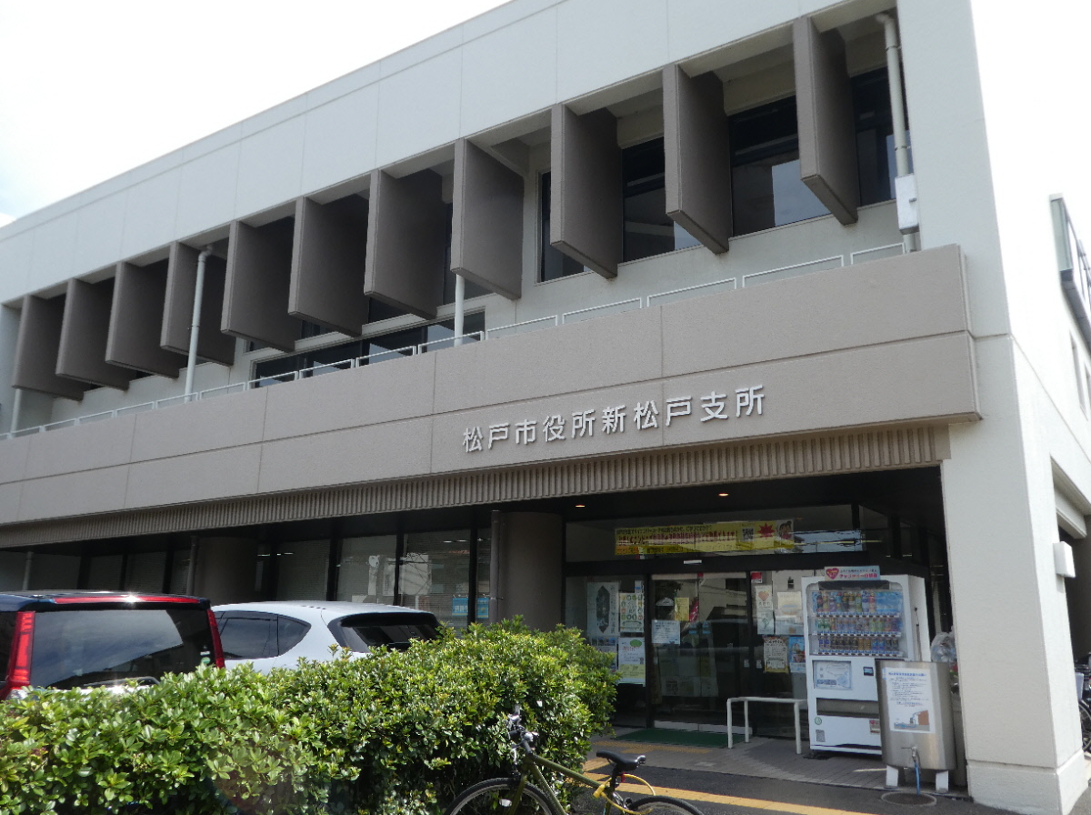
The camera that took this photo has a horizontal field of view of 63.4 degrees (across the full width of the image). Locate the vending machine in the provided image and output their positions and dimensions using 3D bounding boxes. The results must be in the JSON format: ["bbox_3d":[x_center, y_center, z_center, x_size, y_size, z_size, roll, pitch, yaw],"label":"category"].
[{"bbox_3d":[3.435,2.741,9.375,1.080,1.830,0.780,-8,-16,33],"label":"vending machine"}]

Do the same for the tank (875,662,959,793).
[{"bbox_3d":[3.247,2.764,7.707,0.590,1.030,0.460,-8,-16,33],"label":"tank"}]

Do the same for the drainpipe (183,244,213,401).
[{"bbox_3d":[-5.923,-1.292,15.001,0.270,2.950,0.140,-8,-16,33],"label":"drainpipe"}]

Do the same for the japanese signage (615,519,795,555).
[{"bbox_3d":[2.010,1.704,11.514,2.500,0.353,0.020,-8,-16,33],"label":"japanese signage"}]

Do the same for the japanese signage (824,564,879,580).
[{"bbox_3d":[3.214,1.737,9.246,0.570,0.150,0.020,-8,-16,33],"label":"japanese signage"}]

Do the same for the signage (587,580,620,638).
[{"bbox_3d":[0.800,2.765,12.093,0.515,0.728,0.020,-8,-16,33],"label":"signage"}]

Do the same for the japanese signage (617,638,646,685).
[{"bbox_3d":[1.147,3.361,11.713,0.410,0.594,0.020,-8,-16,33],"label":"japanese signage"}]

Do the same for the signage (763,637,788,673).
[{"bbox_3d":[2.790,2.991,10.673,0.297,0.420,0.020,-8,-16,33],"label":"signage"}]

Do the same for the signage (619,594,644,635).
[{"bbox_3d":[1.161,2.755,11.847,0.364,0.515,0.020,-8,-16,33],"label":"signage"}]

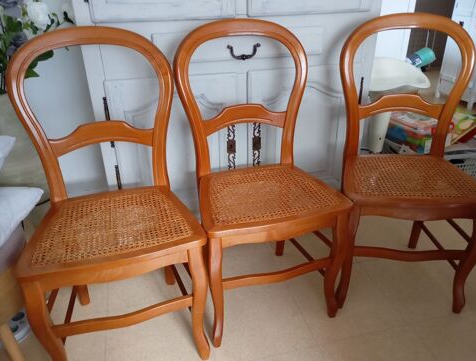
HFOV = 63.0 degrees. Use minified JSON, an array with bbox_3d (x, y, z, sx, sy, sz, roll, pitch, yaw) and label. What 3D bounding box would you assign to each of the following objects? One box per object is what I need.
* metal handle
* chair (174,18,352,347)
[{"bbox_3d":[0.025,-0.548,1.661,0.146,0.060,0.028,-9,29,-17],"label":"metal handle"},{"bbox_3d":[0.074,0.003,1.257,0.455,0.936,0.466,-8,28,-16],"label":"chair"}]

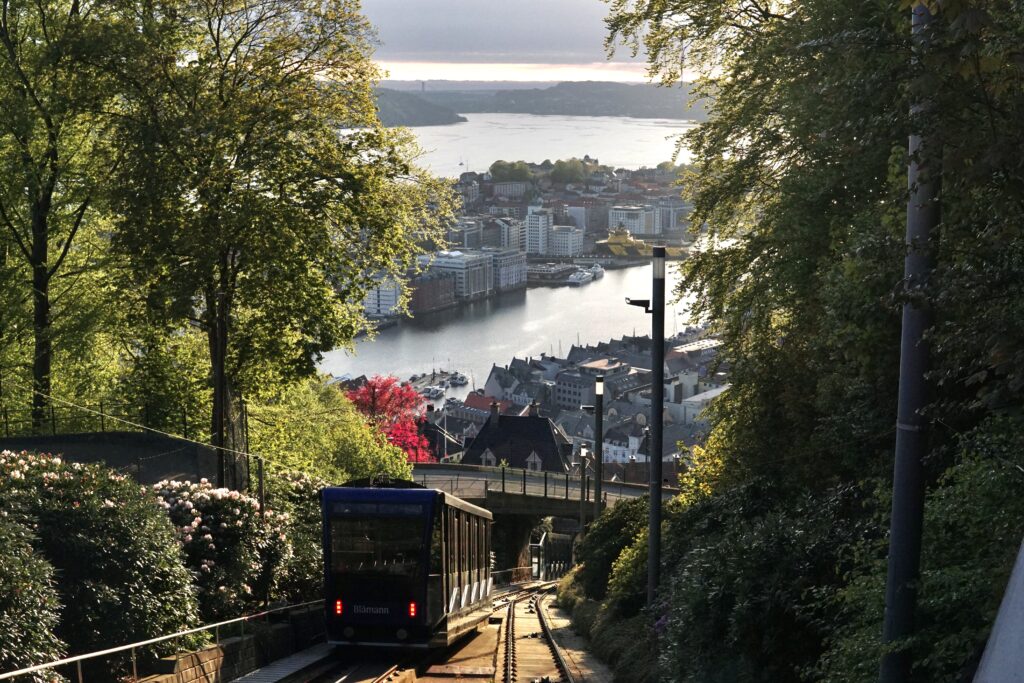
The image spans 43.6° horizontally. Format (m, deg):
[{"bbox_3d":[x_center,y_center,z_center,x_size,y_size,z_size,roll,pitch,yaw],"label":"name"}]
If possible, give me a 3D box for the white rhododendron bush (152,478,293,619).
[{"bbox_3d":[-6.626,4.761,29.300,2.850,2.950,2.700,0,12,0],"label":"white rhododendron bush"}]

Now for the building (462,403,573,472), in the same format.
[{"bbox_3d":[0.800,12.908,145.322,12.300,12.500,12.300,1,11,6],"label":"building"}]

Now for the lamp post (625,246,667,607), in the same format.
[{"bbox_3d":[2.263,1.554,21.820,0.570,6.343,0.200,-1,11,-6],"label":"lamp post"}]

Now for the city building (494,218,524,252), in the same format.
[{"bbox_3d":[-4.500,-88.840,1101.456,20.000,35.000,20.000,7,14,31],"label":"city building"}]

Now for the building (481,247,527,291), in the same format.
[{"bbox_3d":[-6.900,-56.428,982.534,20.000,28.000,38.000,7,14,31],"label":"building"}]

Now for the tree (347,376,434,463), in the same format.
[{"bbox_3d":[-8.400,6.395,91.513,6.800,8.300,6.600,0,11,0],"label":"tree"}]

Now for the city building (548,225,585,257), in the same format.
[{"bbox_3d":[46.267,-88.051,1109.996,21.000,25.000,22.000,6,13,29],"label":"city building"}]

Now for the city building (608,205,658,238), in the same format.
[{"bbox_3d":[122.900,-124.625,1309.501,40.000,27.000,24.000,7,14,31],"label":"city building"}]

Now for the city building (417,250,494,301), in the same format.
[{"bbox_3d":[-41.544,-49.179,927.656,41.000,27.000,34.000,8,14,34],"label":"city building"}]

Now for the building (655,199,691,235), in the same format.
[{"bbox_3d":[162.213,-127.142,1298.558,18.000,28.000,50.000,6,13,26],"label":"building"}]

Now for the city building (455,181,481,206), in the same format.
[{"bbox_3d":[-43.819,-148.843,1287.343,22.000,21.000,13.500,8,14,34],"label":"city building"}]

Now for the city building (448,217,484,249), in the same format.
[{"bbox_3d":[-38.000,-81.429,1060.103,20.000,35.000,22.000,7,14,31],"label":"city building"}]

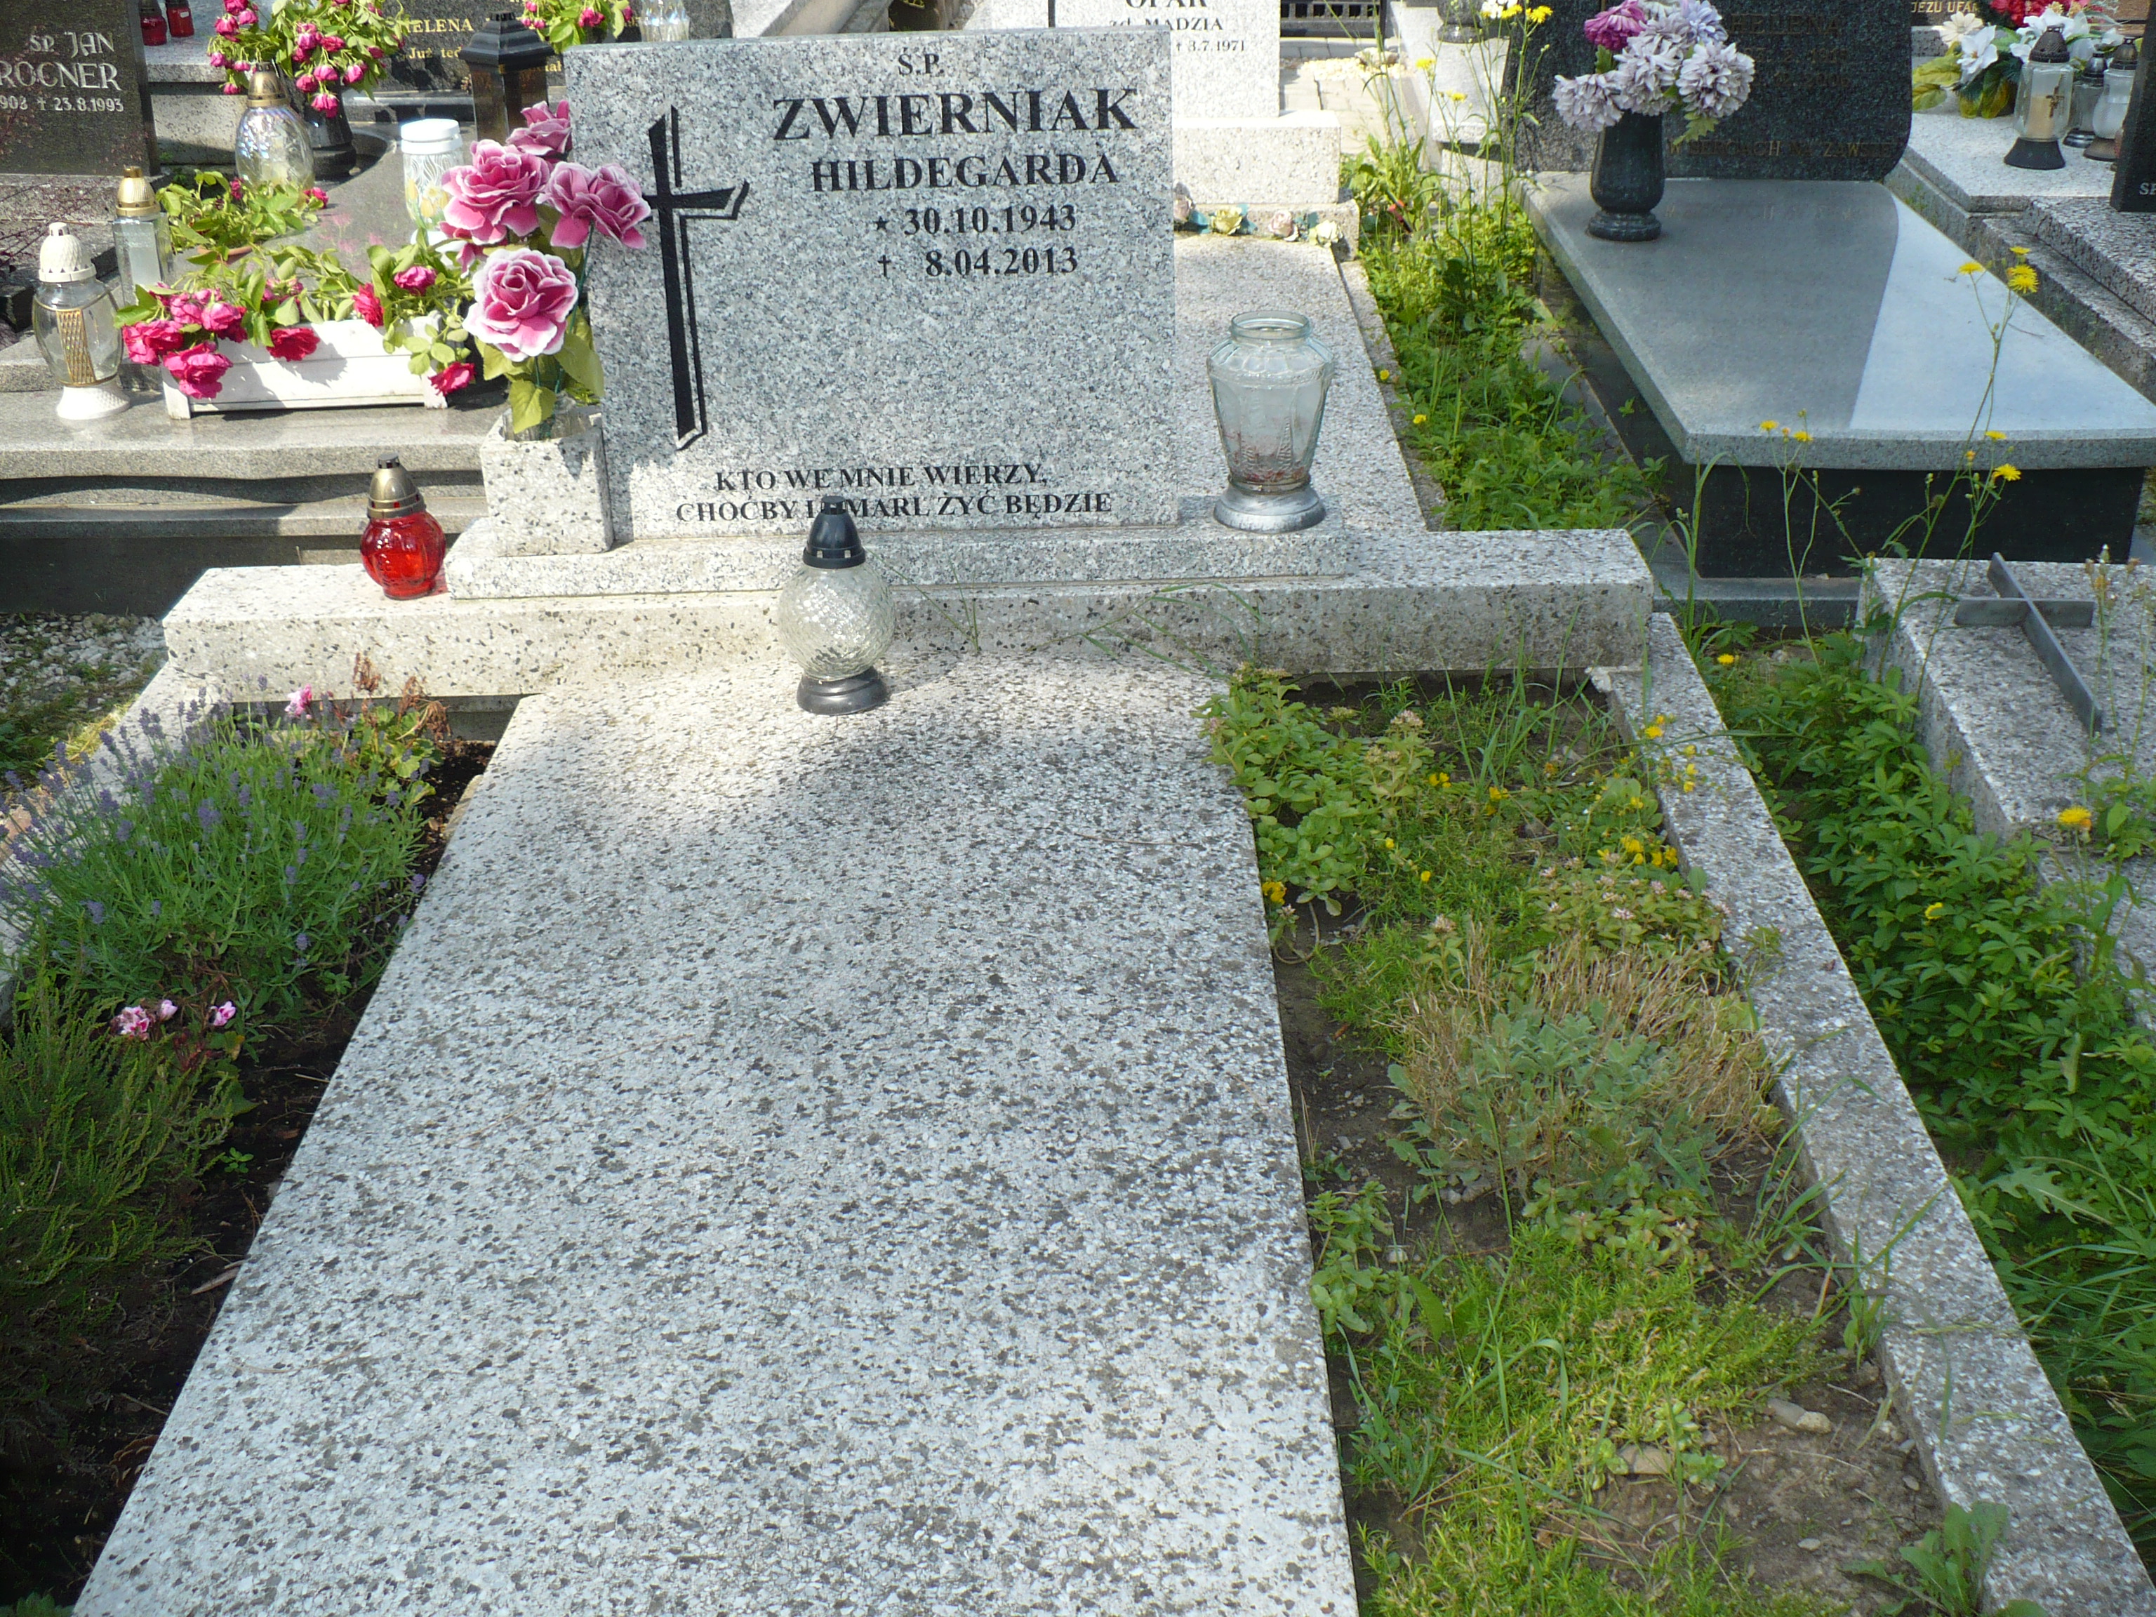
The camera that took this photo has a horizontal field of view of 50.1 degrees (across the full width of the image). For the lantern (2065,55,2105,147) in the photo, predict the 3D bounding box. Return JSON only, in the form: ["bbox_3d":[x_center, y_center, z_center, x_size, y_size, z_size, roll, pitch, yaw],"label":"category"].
[{"bbox_3d":[1.902,-1.332,4.340,0.083,0.160,0.083,10,28,21],"label":"lantern"}]

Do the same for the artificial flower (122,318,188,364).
[{"bbox_3d":[-1.261,-0.638,3.145,0.090,0.066,0.080,-2,23,0],"label":"artificial flower"}]

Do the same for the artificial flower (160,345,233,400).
[{"bbox_3d":[-1.198,-0.594,3.130,0.090,0.075,0.085,-2,23,0],"label":"artificial flower"}]

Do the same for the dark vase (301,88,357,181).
[{"bbox_3d":[-1.485,-1.364,4.567,0.117,0.220,0.117,-9,27,-15],"label":"dark vase"}]

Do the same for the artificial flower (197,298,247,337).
[{"bbox_3d":[-1.277,-0.731,3.435,0.071,0.060,0.064,-10,28,-18],"label":"artificial flower"}]

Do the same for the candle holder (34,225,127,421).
[{"bbox_3d":[-1.411,-0.689,3.239,0.122,0.250,0.122,-2,23,0],"label":"candle holder"}]

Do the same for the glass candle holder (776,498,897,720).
[{"bbox_3d":[-0.266,-0.224,2.546,0.132,0.226,0.132,-4,26,-6],"label":"glass candle holder"}]

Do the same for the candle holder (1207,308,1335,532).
[{"bbox_3d":[0.218,-0.439,2.600,0.143,0.220,0.143,1,26,5],"label":"candle holder"}]

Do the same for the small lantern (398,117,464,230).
[{"bbox_3d":[-1.107,-1.078,3.970,0.107,0.205,0.107,-8,27,-13],"label":"small lantern"}]

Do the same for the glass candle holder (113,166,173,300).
[{"bbox_3d":[-1.502,-0.912,3.707,0.092,0.235,0.092,-11,28,-19],"label":"glass candle holder"}]

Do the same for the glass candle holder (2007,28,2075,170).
[{"bbox_3d":[1.757,-1.291,4.192,0.112,0.236,0.112,-1,26,0],"label":"glass candle holder"}]

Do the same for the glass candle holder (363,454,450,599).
[{"bbox_3d":[-0.773,-0.322,2.617,0.096,0.150,0.096,-2,23,0],"label":"glass candle holder"}]

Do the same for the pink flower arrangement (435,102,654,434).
[{"bbox_3d":[-0.574,-0.581,2.465,0.210,0.340,0.190,-2,23,0],"label":"pink flower arrangement"}]

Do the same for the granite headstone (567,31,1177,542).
[{"bbox_3d":[-0.200,-0.535,2.391,0.600,0.497,0.065,-2,20,1],"label":"granite headstone"}]

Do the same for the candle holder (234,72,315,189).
[{"bbox_3d":[-1.438,-1.197,4.089,0.136,0.212,0.136,-2,23,0],"label":"candle holder"}]

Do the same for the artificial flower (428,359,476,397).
[{"bbox_3d":[-0.944,-0.649,3.478,0.070,0.058,0.062,-8,27,-14],"label":"artificial flower"}]

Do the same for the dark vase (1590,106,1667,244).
[{"bbox_3d":[0.921,-1.054,3.834,0.128,0.196,0.128,-2,23,0],"label":"dark vase"}]

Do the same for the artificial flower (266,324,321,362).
[{"bbox_3d":[-1.074,-0.638,3.156,0.074,0.054,0.065,-2,23,0],"label":"artificial flower"}]

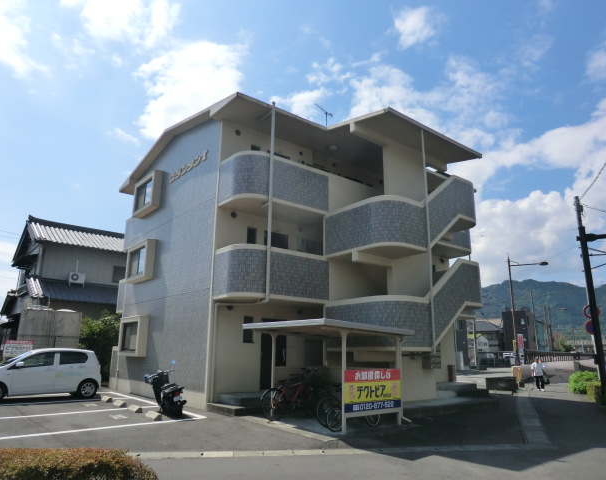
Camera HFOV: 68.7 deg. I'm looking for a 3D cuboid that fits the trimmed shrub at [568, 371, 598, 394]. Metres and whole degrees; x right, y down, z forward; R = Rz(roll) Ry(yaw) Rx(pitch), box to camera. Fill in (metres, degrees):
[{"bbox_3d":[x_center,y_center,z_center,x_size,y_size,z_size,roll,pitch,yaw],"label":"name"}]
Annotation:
[{"bbox_3d":[11.596,5.870,18.480,1.000,0.920,1.000,-7,-15,30],"label":"trimmed shrub"}]

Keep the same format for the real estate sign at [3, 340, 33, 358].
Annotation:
[{"bbox_3d":[-10.597,4.078,16.547,0.900,0.620,0.050,12,-18,-38],"label":"real estate sign"}]

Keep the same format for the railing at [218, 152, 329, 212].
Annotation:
[{"bbox_3d":[-0.817,-1.533,13.207,2.895,1.356,1.508,11,-17,-38],"label":"railing"}]

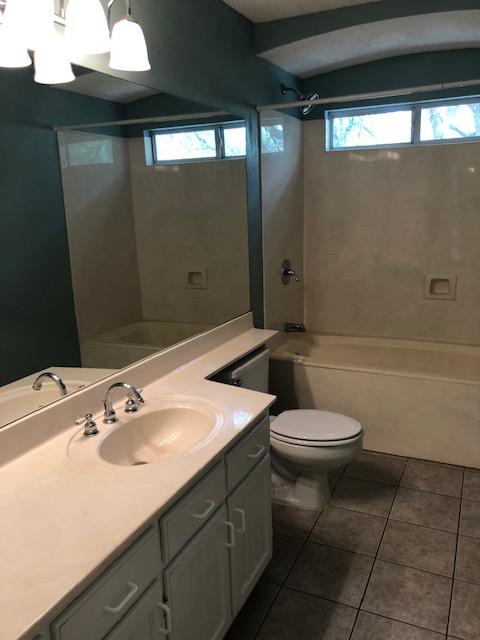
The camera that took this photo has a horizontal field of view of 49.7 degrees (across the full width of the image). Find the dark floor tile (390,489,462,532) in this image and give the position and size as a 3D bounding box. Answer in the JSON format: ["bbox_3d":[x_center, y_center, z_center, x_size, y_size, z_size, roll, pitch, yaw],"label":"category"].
[{"bbox_3d":[0.914,0.932,2.543,0.305,0.012,0.305,4,14,25],"label":"dark floor tile"}]

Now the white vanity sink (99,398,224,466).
[{"bbox_3d":[-0.265,0.447,1.738,0.345,0.150,0.465,4,14,25],"label":"white vanity sink"}]

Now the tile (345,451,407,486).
[{"bbox_3d":[0.771,0.843,2.948,0.303,0.010,0.310,4,14,25],"label":"tile"}]

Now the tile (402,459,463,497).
[{"bbox_3d":[1.048,0.862,2.817,0.303,0.010,0.310,4,14,25],"label":"tile"}]

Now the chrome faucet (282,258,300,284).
[{"bbox_3d":[0.358,-0.319,3.478,0.100,0.172,0.165,4,14,25],"label":"chrome faucet"}]

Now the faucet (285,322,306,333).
[{"bbox_3d":[0.393,0.058,3.617,0.138,0.060,0.055,4,14,25],"label":"faucet"}]

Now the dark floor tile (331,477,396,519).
[{"bbox_3d":[0.637,0.913,2.674,0.305,0.012,0.305,4,14,25],"label":"dark floor tile"}]

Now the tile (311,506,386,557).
[{"bbox_3d":[0.505,0.979,2.405,0.305,0.012,0.305,4,14,25],"label":"tile"}]

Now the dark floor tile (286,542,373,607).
[{"bbox_3d":[0.370,1.038,2.128,0.303,0.010,0.303,4,14,25],"label":"dark floor tile"}]

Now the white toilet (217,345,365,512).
[{"bbox_3d":[0.257,0.563,2.652,0.747,0.710,0.440,4,14,25],"label":"white toilet"}]

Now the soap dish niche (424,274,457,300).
[{"bbox_3d":[1.345,-0.221,3.471,0.200,0.162,0.070,4,14,25],"label":"soap dish niche"}]

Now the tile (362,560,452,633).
[{"bbox_3d":[0.647,1.057,1.997,0.303,0.010,0.303,4,14,25],"label":"tile"}]

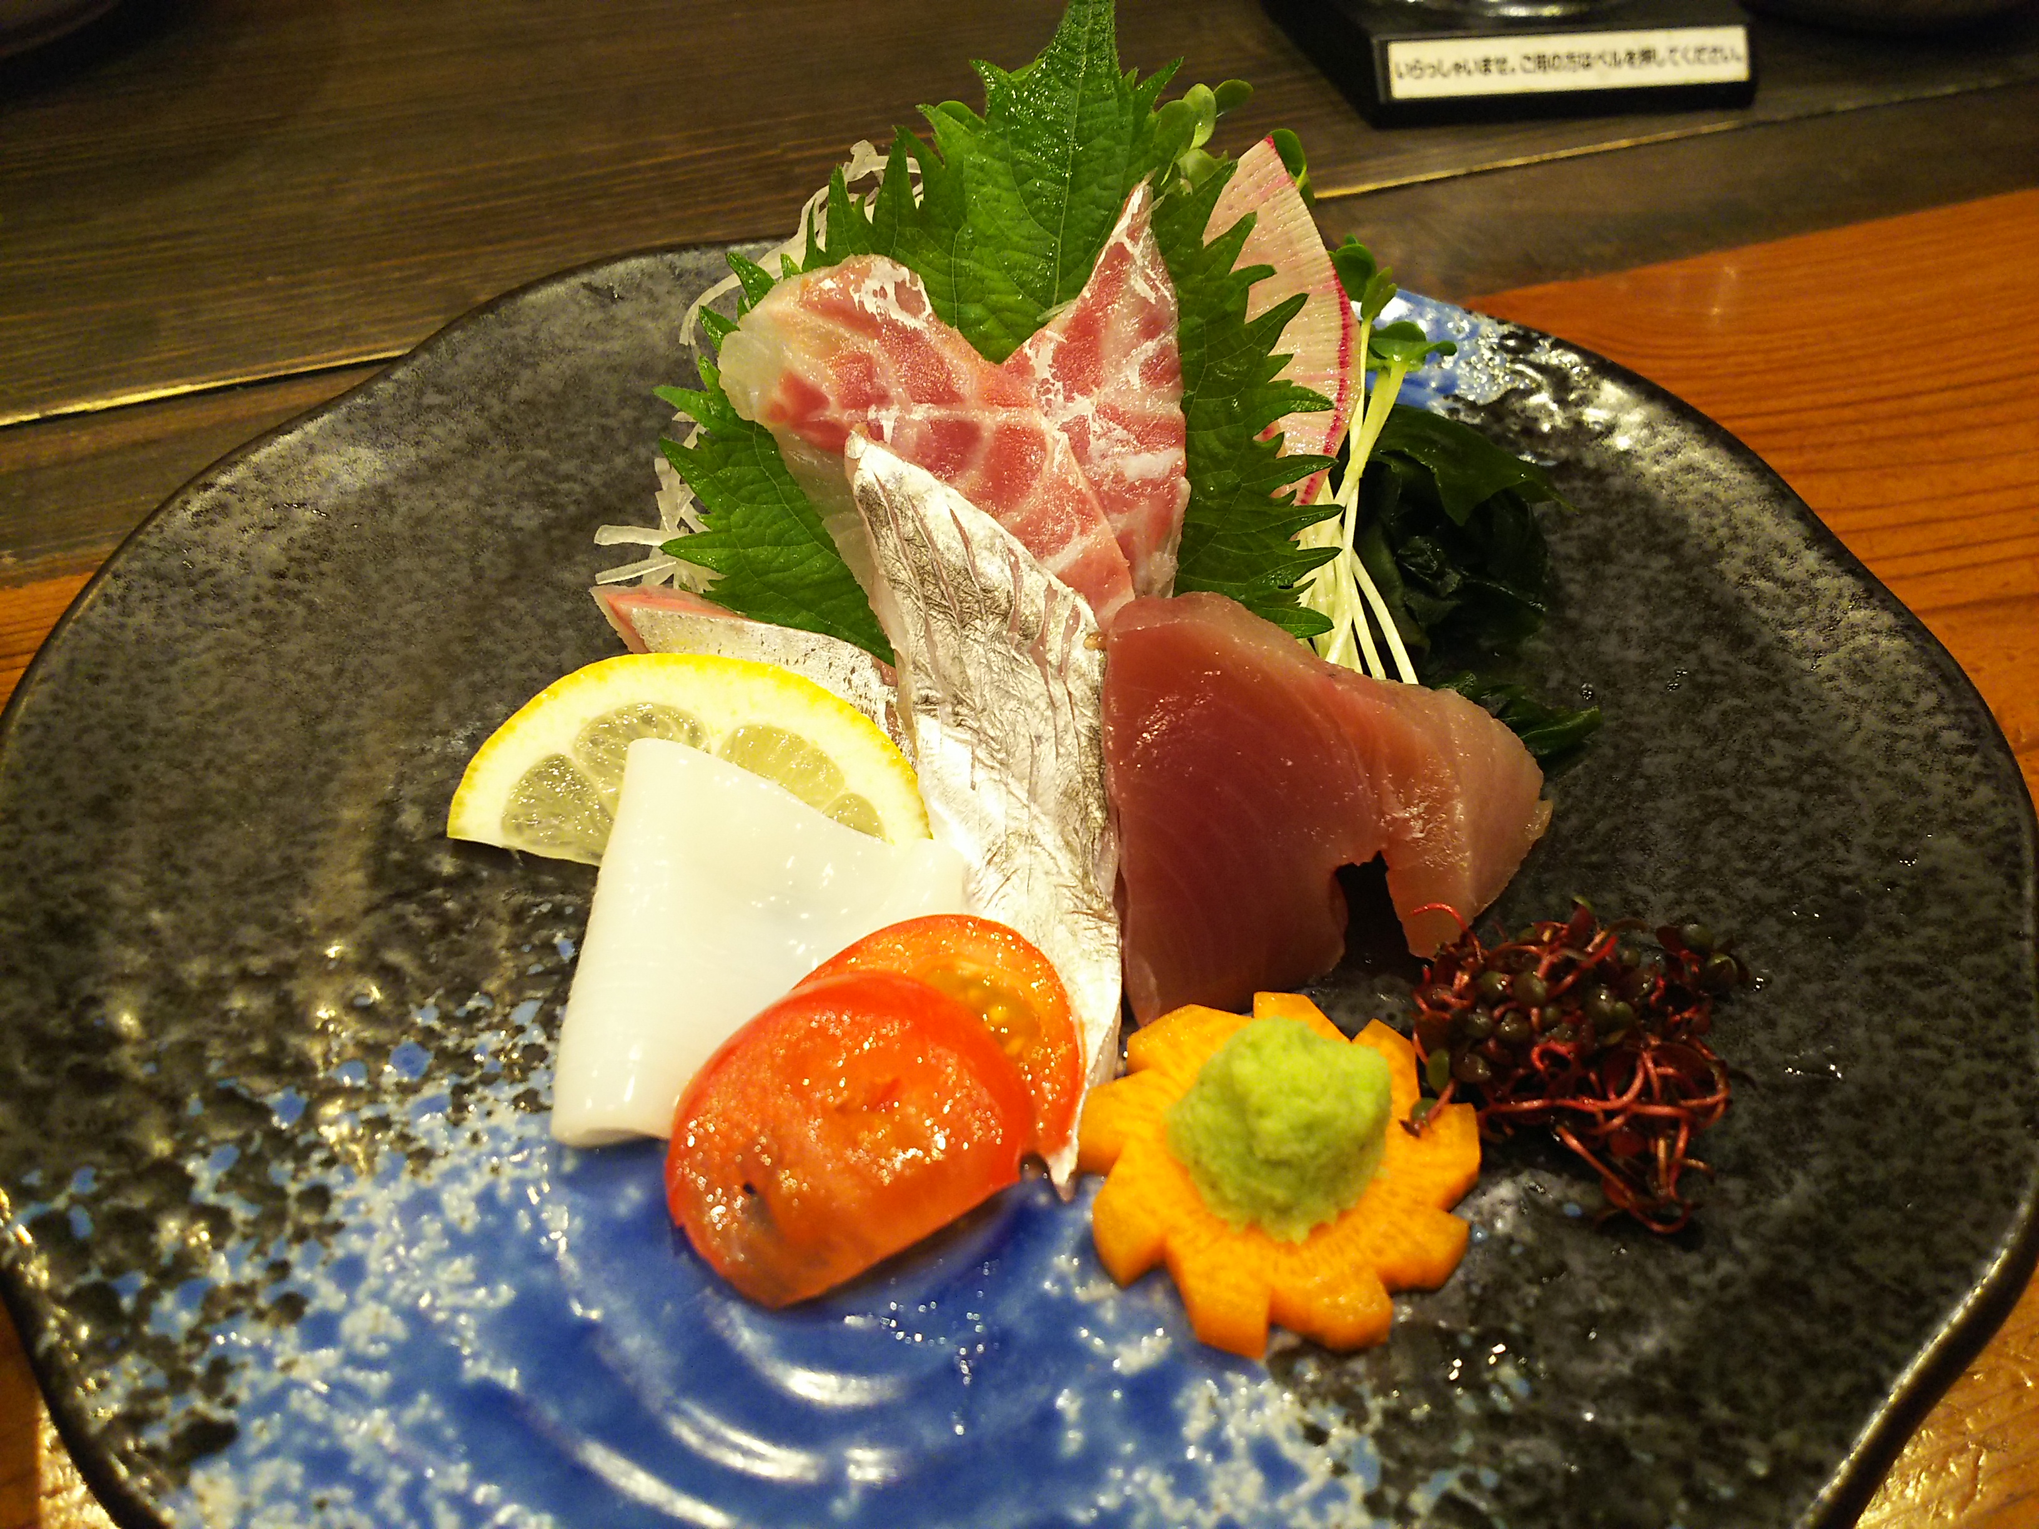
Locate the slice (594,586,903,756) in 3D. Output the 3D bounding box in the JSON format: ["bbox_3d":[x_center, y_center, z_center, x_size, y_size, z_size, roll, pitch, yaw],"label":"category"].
[{"bbox_3d":[-0.031,-0.010,0.181,0.042,0.016,0.013,24,35,13],"label":"slice"}]

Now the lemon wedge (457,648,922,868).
[{"bbox_3d":[-0.036,-0.001,0.172,0.053,0.026,0.007,9,10,-5],"label":"lemon wedge"}]

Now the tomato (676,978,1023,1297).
[{"bbox_3d":[-0.017,0.034,0.142,0.031,0.023,0.010,-24,12,-22],"label":"tomato"}]

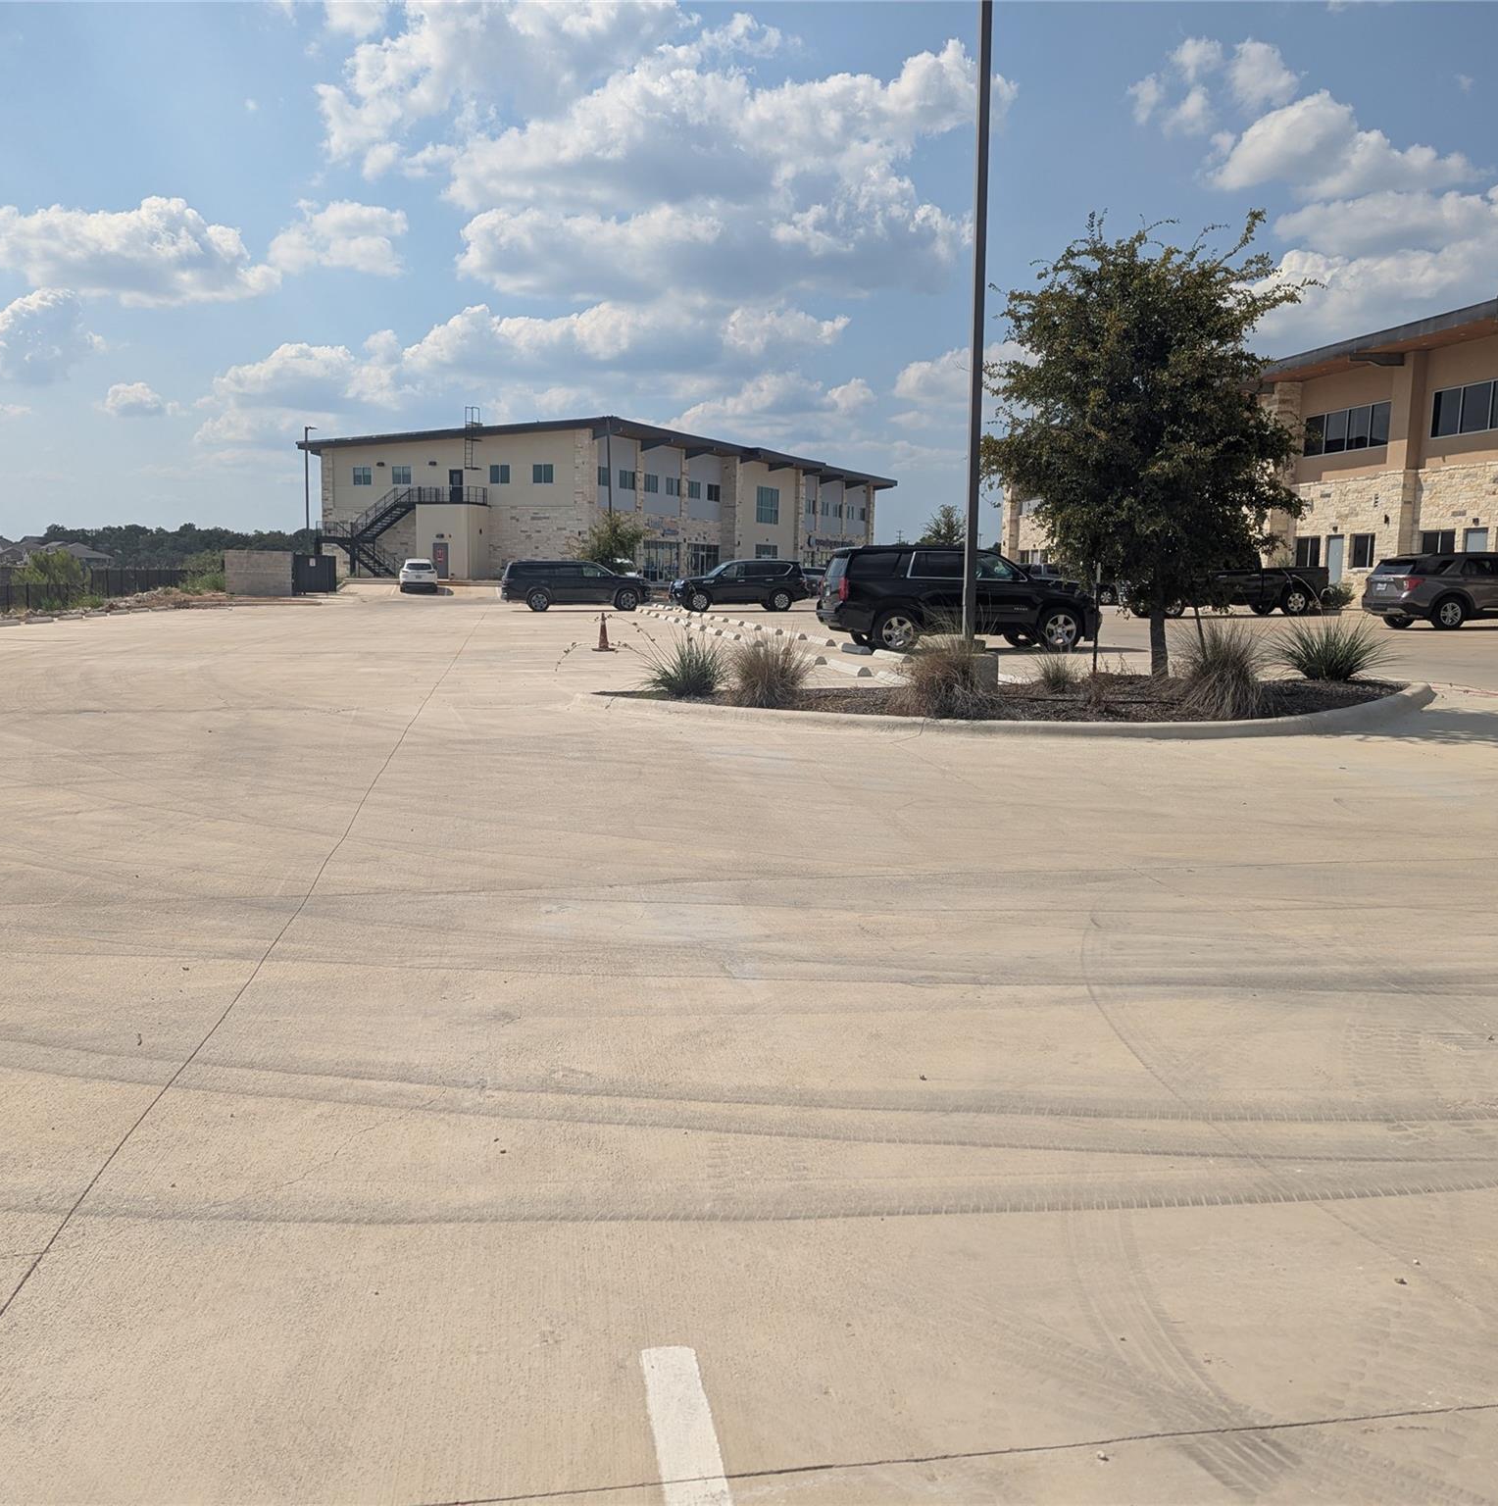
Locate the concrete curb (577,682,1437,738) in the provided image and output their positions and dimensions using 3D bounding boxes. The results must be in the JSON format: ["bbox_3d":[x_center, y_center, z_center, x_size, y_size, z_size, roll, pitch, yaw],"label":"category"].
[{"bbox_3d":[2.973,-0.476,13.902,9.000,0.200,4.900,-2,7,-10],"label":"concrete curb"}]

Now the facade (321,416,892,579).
[{"bbox_3d":[-8.187,-17.651,105.419,21.796,9.300,47.158,5,8,25],"label":"facade"}]

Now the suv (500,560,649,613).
[{"bbox_3d":[-6.725,-6.467,54.102,5.680,1.940,2.040,0,7,-10],"label":"suv"}]

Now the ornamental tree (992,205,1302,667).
[{"bbox_3d":[4.155,-3.188,14.461,3.250,4.780,3.250,0,7,-10],"label":"ornamental tree"}]

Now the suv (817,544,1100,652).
[{"bbox_3d":[3.828,-2.810,25.593,5.180,1.890,2.045,0,7,-10],"label":"suv"}]

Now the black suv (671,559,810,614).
[{"bbox_3d":[-0.273,-6.258,52.350,5.340,1.925,2.030,0,7,-10],"label":"black suv"}]

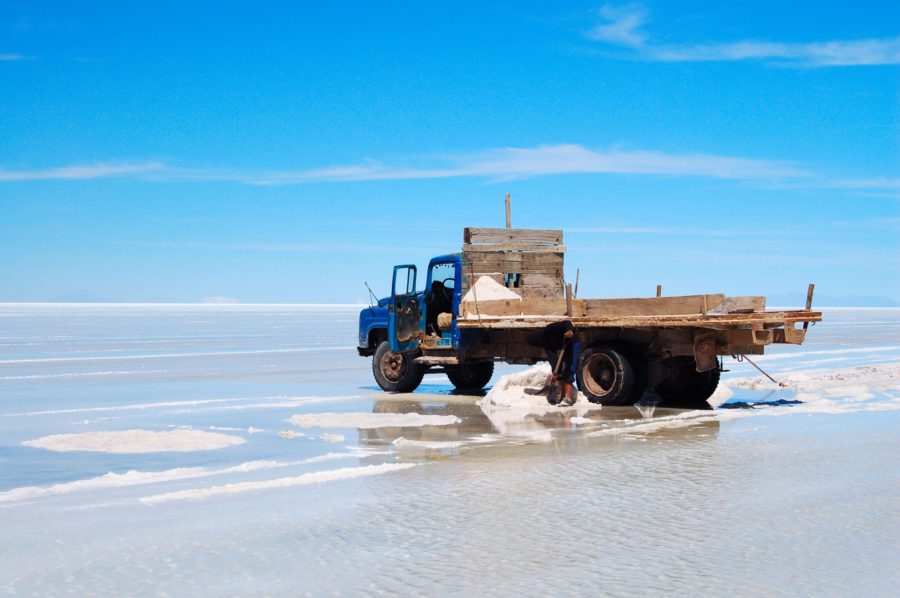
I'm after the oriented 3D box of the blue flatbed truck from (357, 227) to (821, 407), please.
[{"bbox_3d":[1.781,0.219,23.544,7.100,2.600,2.500,0,0,44],"label":"blue flatbed truck"}]

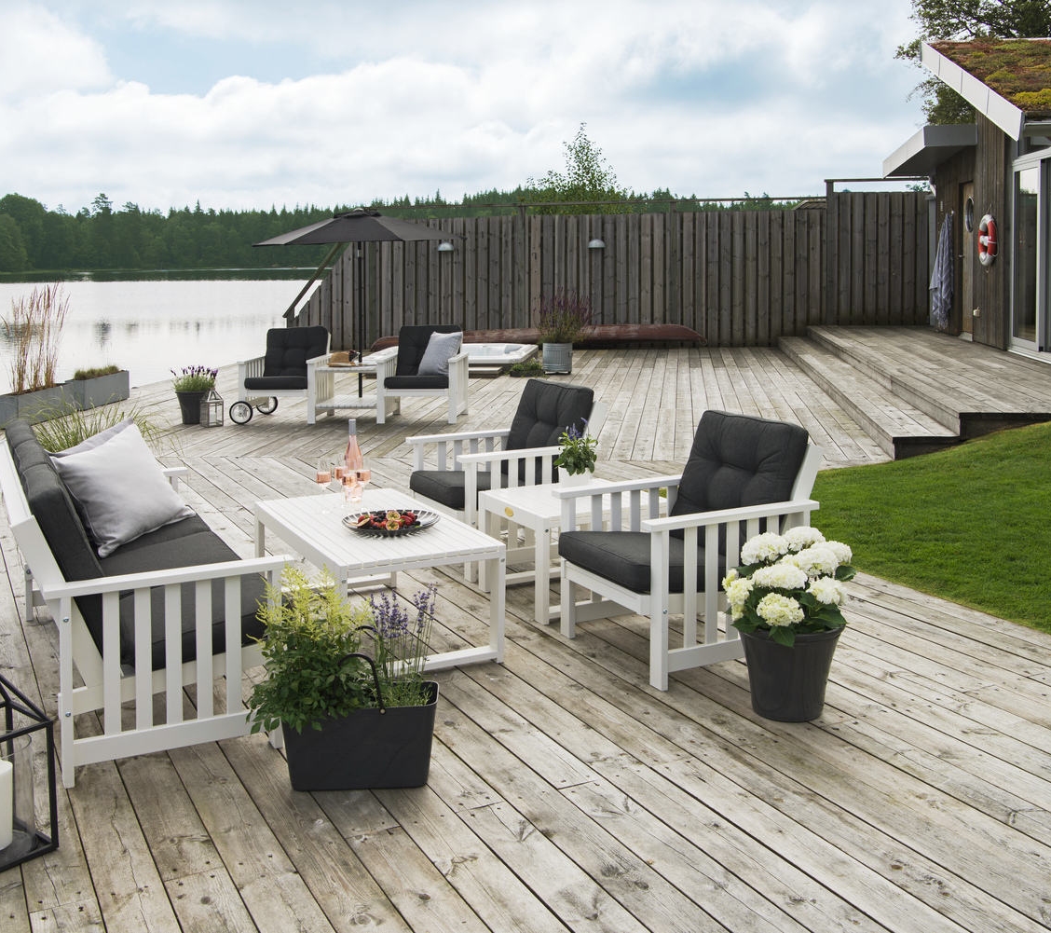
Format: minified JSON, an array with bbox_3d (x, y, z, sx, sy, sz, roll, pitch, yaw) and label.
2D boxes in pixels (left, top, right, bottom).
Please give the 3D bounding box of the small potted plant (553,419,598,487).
[{"bbox_3d":[0.229,-0.065,5.126,0.205,0.300,0.200,0,9,0],"label":"small potted plant"}]

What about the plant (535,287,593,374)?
[{"bbox_3d":[0.520,-1.847,15.293,0.740,1.120,0.700,0,9,0],"label":"plant"}]

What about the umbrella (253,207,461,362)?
[{"bbox_3d":[-1.562,-1.489,10.622,1.970,1.920,1.950,1,9,6],"label":"umbrella"}]

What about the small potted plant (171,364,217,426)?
[{"bbox_3d":[-2.917,-0.629,9.847,0.396,0.508,0.384,-3,11,-16],"label":"small potted plant"}]

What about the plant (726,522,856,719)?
[{"bbox_3d":[0.848,0.488,3.621,0.400,0.580,0.400,0,9,0],"label":"plant"}]

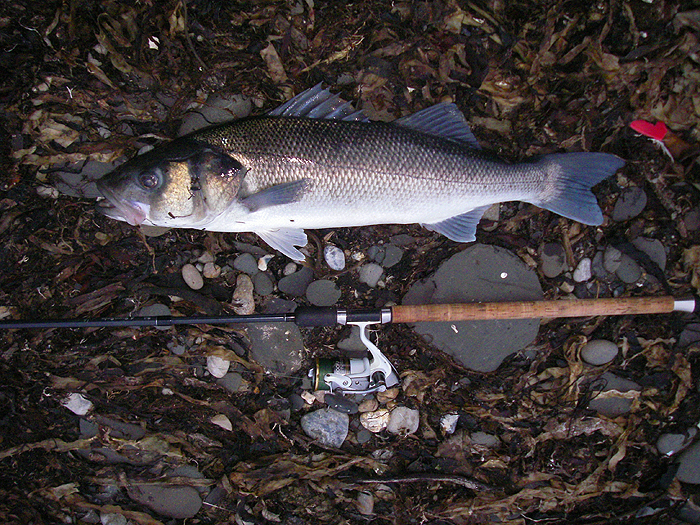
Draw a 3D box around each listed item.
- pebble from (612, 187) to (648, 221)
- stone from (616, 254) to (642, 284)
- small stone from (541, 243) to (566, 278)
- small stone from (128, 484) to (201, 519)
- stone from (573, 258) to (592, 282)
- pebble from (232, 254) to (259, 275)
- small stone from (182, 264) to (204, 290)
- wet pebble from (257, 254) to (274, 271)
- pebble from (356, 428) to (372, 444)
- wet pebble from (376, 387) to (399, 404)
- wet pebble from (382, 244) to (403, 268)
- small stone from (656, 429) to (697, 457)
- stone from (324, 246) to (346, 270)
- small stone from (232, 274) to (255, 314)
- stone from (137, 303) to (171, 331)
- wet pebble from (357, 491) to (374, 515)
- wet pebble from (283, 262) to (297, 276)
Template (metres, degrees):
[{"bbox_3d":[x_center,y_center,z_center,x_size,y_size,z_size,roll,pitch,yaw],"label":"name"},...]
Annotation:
[{"bbox_3d":[0.381,-0.078,1.046,0.033,0.015,0.059,42,82,8],"label":"pebble"},{"bbox_3d":[0.382,0.009,1.053,0.034,0.019,0.040,-25,79,-5],"label":"stone"},{"bbox_3d":[0.280,-0.003,1.059,0.033,0.020,0.048,-3,78,-1],"label":"small stone"},{"bbox_3d":[-0.226,0.292,0.940,0.093,0.028,0.042,11,78,2],"label":"small stone"},{"bbox_3d":[0.320,0.011,1.056,0.022,0.017,0.035,24,79,5],"label":"stone"},{"bbox_3d":[-0.142,0.003,1.054,0.037,0.018,0.029,29,80,6],"label":"pebble"},{"bbox_3d":[-0.215,0.021,1.054,0.024,0.018,0.038,-30,80,-6],"label":"small stone"},{"bbox_3d":[-0.115,0.001,1.055,0.017,0.011,0.028,38,81,7],"label":"wet pebble"},{"bbox_3d":[0.018,0.216,0.956,0.017,0.012,0.019,-10,78,-2],"label":"pebble"},{"bbox_3d":[0.050,0.170,0.995,0.028,0.014,0.021,-10,79,-2],"label":"wet pebble"},{"bbox_3d":[0.056,-0.009,1.004,0.026,0.016,0.033,20,79,4],"label":"wet pebble"},{"bbox_3d":[0.404,0.225,0.954,0.048,0.018,0.030,-17,79,-4],"label":"small stone"},{"bbox_3d":[-0.019,-0.006,1.031,0.024,0.016,0.036,-18,79,-4],"label":"stone"},{"bbox_3d":[-0.145,0.044,1.050,0.029,0.021,0.056,-5,79,-1],"label":"small stone"},{"bbox_3d":[-0.264,0.074,1.043,0.045,0.019,0.038,0,78,0],"label":"stone"},{"bbox_3d":[0.020,0.302,0.968,0.019,0.011,0.028,5,79,1],"label":"wet pebble"},{"bbox_3d":[-0.082,0.010,1.053,0.021,0.011,0.014,-44,81,-8],"label":"wet pebble"}]

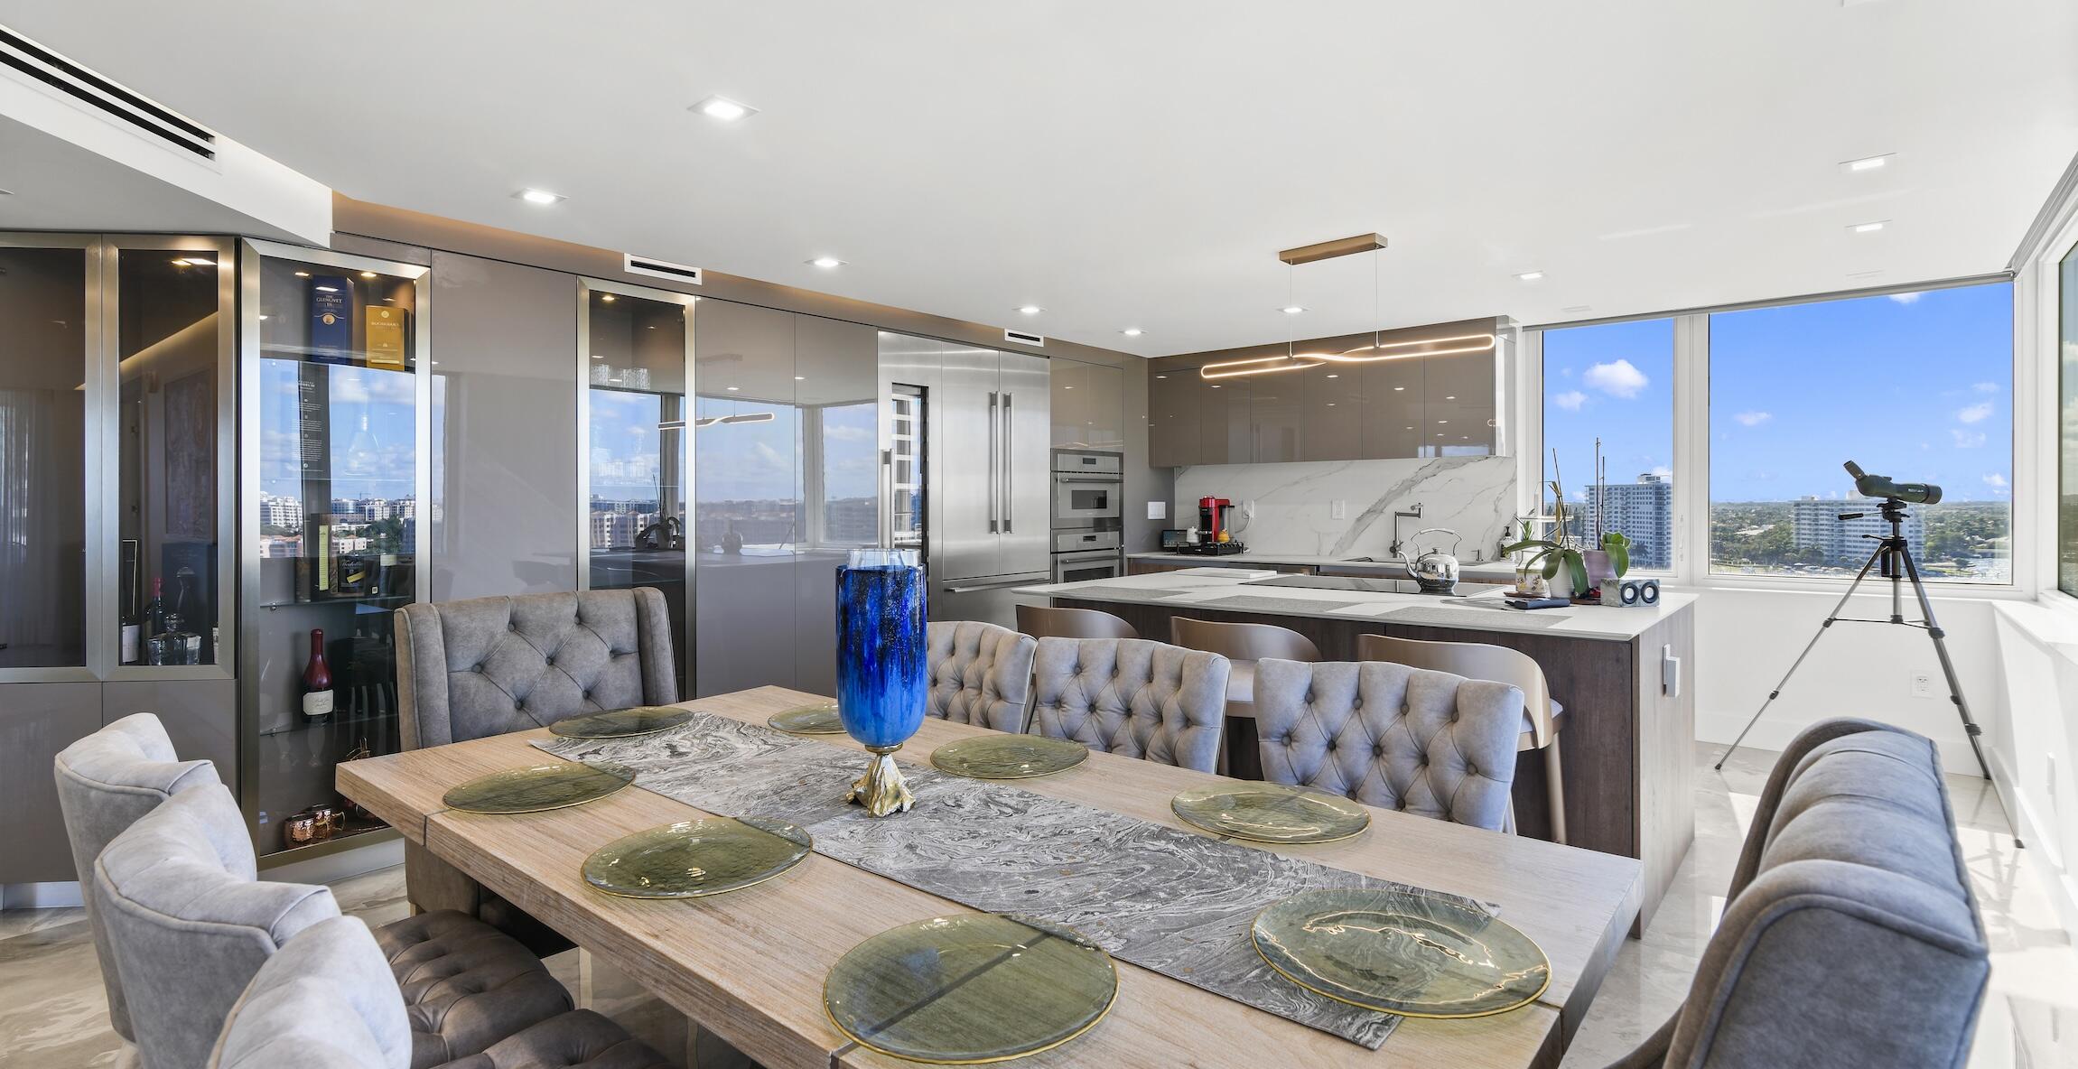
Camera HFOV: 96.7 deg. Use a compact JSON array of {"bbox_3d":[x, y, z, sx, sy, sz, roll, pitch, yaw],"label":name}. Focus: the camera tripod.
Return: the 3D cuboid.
[{"bbox_3d":[3.784,0.507,4.311,1.020,1.330,1.150,1,2,42],"label":"camera tripod"}]

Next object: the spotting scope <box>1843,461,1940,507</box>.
[{"bbox_3d":[3.750,-0.221,4.053,0.345,0.180,0.085,6,3,12],"label":"spotting scope"}]

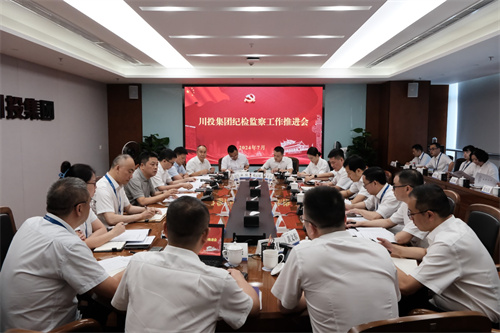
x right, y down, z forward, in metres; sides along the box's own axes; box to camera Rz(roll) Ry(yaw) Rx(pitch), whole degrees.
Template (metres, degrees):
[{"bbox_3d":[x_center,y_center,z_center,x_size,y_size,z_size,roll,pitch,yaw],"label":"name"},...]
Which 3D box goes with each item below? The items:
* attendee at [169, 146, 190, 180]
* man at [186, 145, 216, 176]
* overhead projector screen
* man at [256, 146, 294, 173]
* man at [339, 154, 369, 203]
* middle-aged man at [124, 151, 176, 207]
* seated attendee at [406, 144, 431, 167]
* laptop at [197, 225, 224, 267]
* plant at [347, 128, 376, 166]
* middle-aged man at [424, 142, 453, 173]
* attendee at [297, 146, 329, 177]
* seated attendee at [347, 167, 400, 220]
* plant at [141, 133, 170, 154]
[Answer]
[{"bbox_3d":[-0.960,0.368,5.463,0.720,1.250,0.520,1,6,7],"label":"attendee"},{"bbox_3d":[-0.801,0.278,6.516,0.520,1.239,0.680,-2,6,-22],"label":"man"},{"bbox_3d":[0.106,-0.930,8.852,3.238,1.824,0.060,0,5,1],"label":"overhead projector screen"},{"bbox_3d":[0.500,0.265,6.659,0.550,1.220,0.750,1,6,7],"label":"man"},{"bbox_3d":[1.136,0.491,4.285,0.660,1.238,0.500,-1,6,-16],"label":"man"},{"bbox_3d":[-0.990,0.496,4.069,0.720,1.270,0.520,1,6,8],"label":"middle-aged man"},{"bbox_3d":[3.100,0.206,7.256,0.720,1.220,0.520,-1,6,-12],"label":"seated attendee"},{"bbox_3d":[-0.331,0.456,2.318,0.320,0.185,0.310,1,5,7],"label":"laptop"},{"bbox_3d":[2.220,0.002,7.788,0.570,1.520,0.570,0,6,0],"label":"plant"},{"bbox_3d":[3.376,0.214,7.115,0.680,1.265,0.520,-3,6,-27],"label":"middle-aged man"},{"bbox_3d":[1.017,0.299,6.426,0.520,1.217,0.680,3,6,28],"label":"attendee"},{"bbox_3d":[1.010,0.595,3.425,0.700,1.200,0.520,-1,6,-10],"label":"seated attendee"},{"bbox_3d":[-2.024,0.009,8.390,0.660,1.417,0.600,0,5,1],"label":"plant"}]

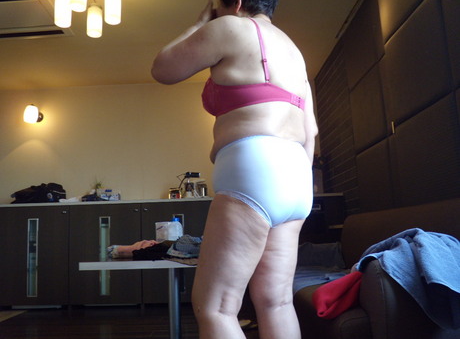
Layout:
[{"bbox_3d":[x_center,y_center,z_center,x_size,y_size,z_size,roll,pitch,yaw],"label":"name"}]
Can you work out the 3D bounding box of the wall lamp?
[{"bbox_3d":[-2.079,-0.572,3.941,0.135,0.170,0.215,-2,-9,-1],"label":"wall lamp"}]

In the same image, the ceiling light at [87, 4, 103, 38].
[{"bbox_3d":[-0.820,-0.900,2.259,0.088,0.172,0.088,-2,-9,-1],"label":"ceiling light"}]

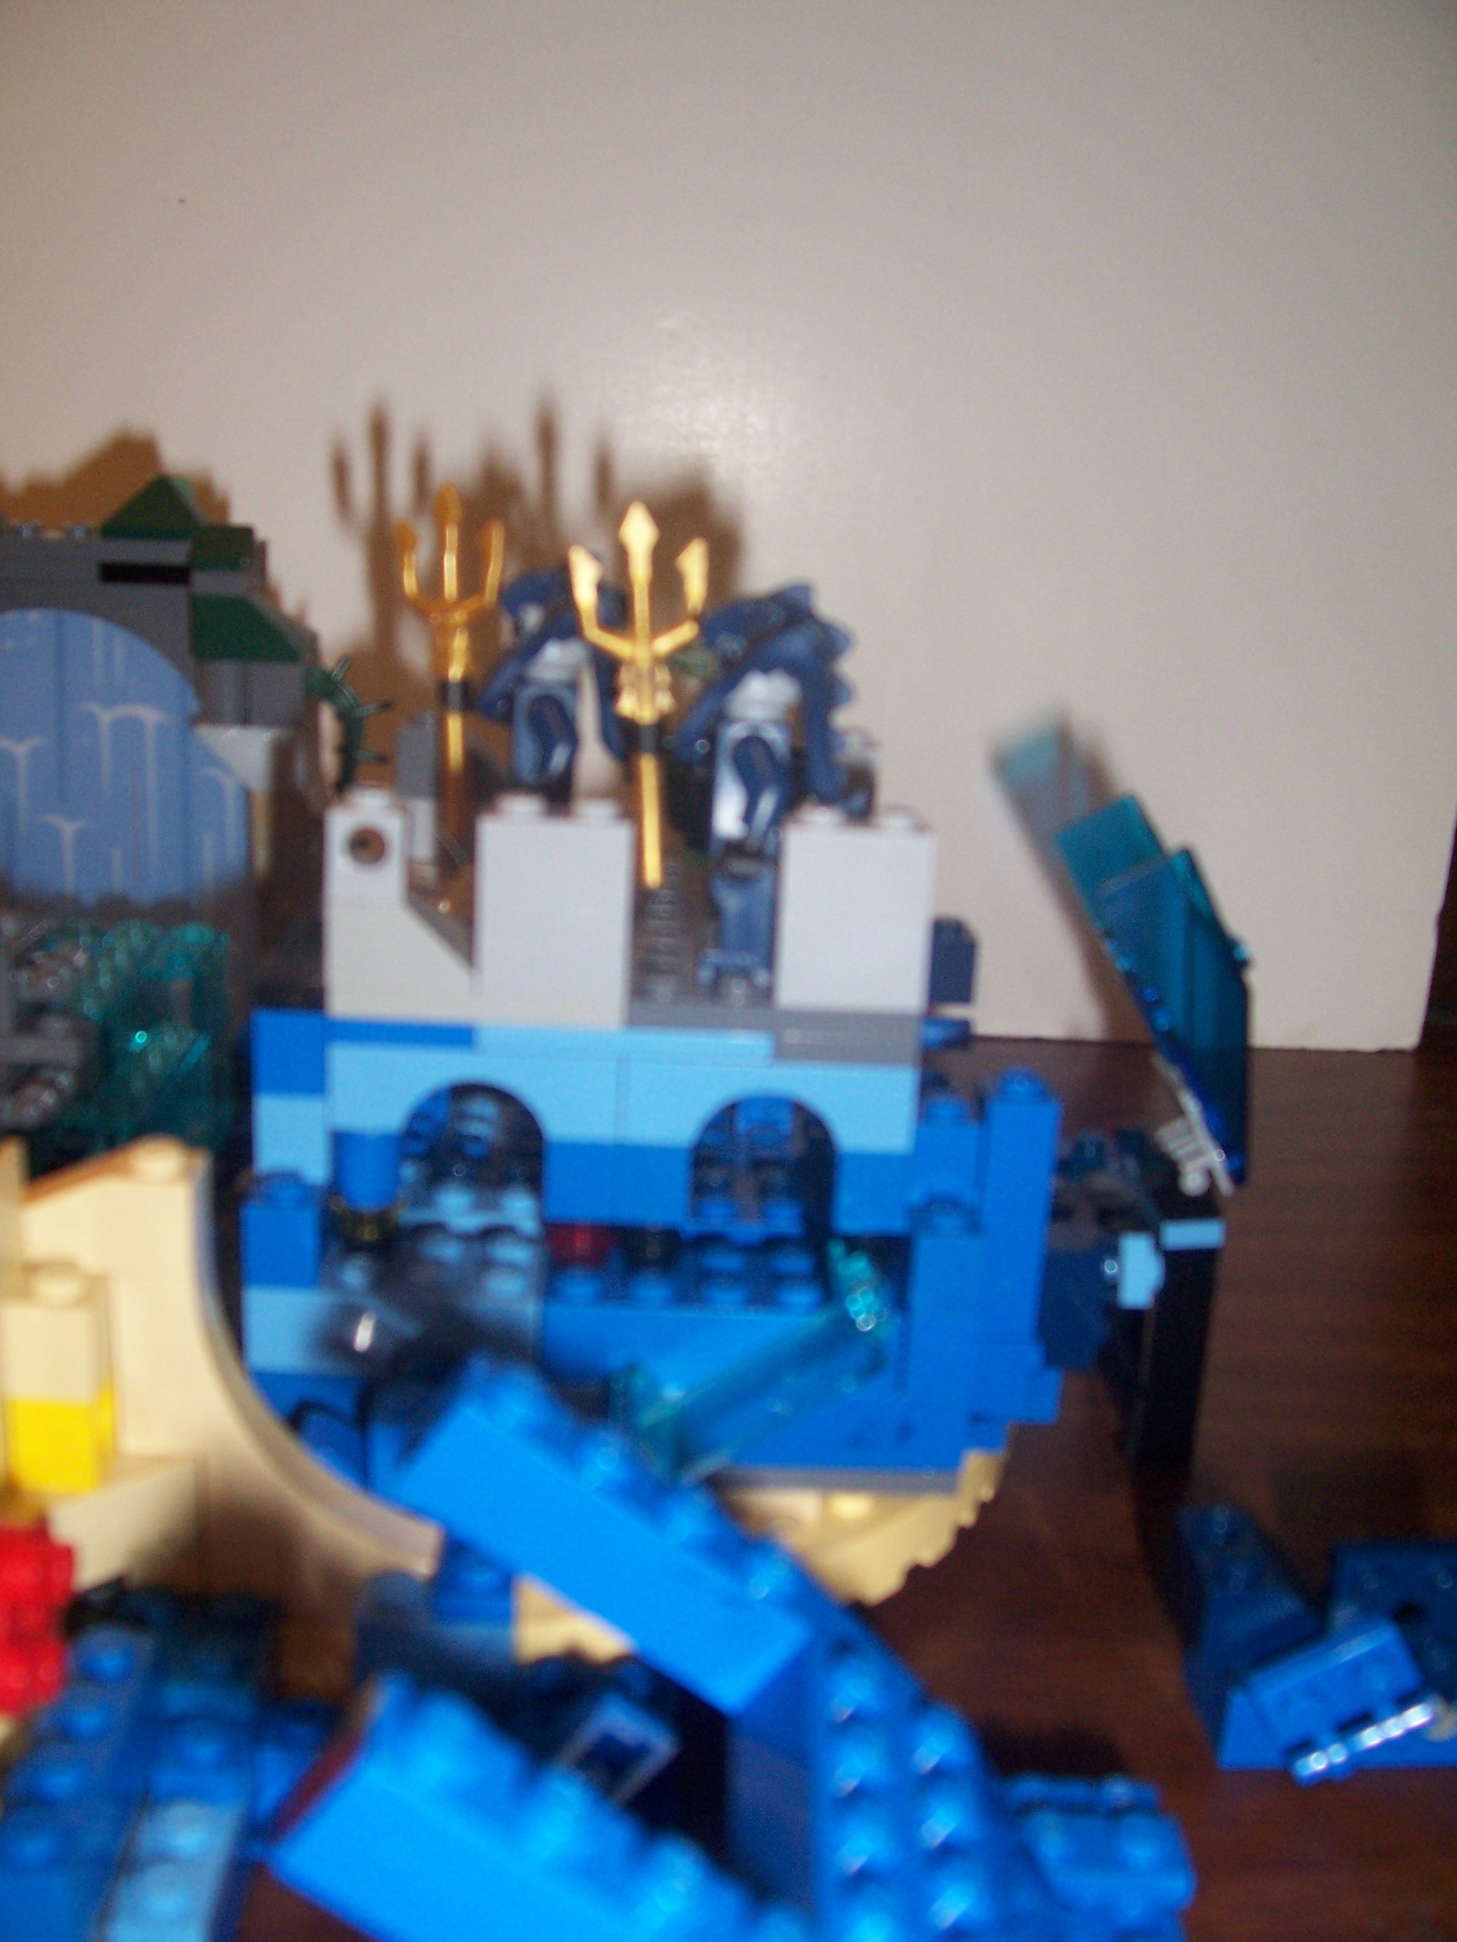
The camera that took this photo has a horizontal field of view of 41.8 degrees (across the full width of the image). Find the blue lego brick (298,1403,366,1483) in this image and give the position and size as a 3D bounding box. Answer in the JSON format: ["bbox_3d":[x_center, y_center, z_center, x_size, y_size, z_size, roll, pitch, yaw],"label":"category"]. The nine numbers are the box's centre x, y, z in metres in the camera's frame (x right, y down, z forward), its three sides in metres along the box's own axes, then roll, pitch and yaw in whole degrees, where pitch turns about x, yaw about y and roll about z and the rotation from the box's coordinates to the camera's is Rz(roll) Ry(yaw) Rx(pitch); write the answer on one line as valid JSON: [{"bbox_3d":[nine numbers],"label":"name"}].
[{"bbox_3d":[-0.040,0.049,0.204,0.008,0.010,0.008,2,15,-1],"label":"blue lego brick"}]

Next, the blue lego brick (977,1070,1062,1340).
[{"bbox_3d":[0.032,0.026,0.215,0.008,0.030,0.008,2,15,-1],"label":"blue lego brick"}]

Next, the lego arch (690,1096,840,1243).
[{"bbox_3d":[0.004,0.020,0.213,0.016,0.016,0.008,2,14,-2],"label":"lego arch"}]

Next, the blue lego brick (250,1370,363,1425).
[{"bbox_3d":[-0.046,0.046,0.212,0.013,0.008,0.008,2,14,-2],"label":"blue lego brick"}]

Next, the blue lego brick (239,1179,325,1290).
[{"bbox_3d":[-0.047,0.028,0.206,0.008,0.011,0.008,2,15,-1],"label":"blue lego brick"}]

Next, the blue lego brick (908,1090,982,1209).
[{"bbox_3d":[0.024,0.021,0.223,0.008,0.011,0.008,2,14,-2],"label":"blue lego brick"}]

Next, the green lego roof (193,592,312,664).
[{"bbox_3d":[-0.071,-0.051,0.284,0.016,0.010,0.009,2,14,-2],"label":"green lego roof"}]

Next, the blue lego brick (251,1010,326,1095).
[{"bbox_3d":[-0.047,0.008,0.209,0.008,0.010,0.008,2,15,-1],"label":"blue lego brick"}]

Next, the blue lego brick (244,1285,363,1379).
[{"bbox_3d":[-0.044,0.038,0.209,0.016,0.010,0.008,2,15,-1],"label":"blue lego brick"}]

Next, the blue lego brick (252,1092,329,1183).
[{"bbox_3d":[-0.048,0.017,0.212,0.008,0.010,0.008,2,14,-2],"label":"blue lego brick"}]

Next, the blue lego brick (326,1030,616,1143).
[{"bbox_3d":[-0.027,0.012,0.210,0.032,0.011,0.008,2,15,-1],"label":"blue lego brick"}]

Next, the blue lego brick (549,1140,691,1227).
[{"bbox_3d":[-0.012,0.022,0.213,0.016,0.010,0.008,2,15,-1],"label":"blue lego brick"}]

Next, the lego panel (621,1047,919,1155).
[{"bbox_3d":[0.004,0.013,0.211,0.032,0.011,0.008,2,14,-2],"label":"lego panel"}]

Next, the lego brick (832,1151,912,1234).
[{"bbox_3d":[0.016,0.023,0.214,0.008,0.010,0.008,2,15,-1],"label":"lego brick"}]

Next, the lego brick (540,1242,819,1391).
[{"bbox_3d":[-0.005,0.038,0.214,0.032,0.011,0.016,2,14,-2],"label":"lego brick"}]

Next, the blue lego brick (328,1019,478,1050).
[{"bbox_3d":[-0.035,0.006,0.209,0.016,0.003,0.008,2,15,-1],"label":"blue lego brick"}]

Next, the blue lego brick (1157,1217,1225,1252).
[{"bbox_3d":[0.058,0.032,0.246,0.008,0.004,0.008,1,14,-8],"label":"blue lego brick"}]

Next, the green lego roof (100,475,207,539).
[{"bbox_3d":[-0.088,-0.071,0.294,0.016,0.010,0.009,2,14,-2],"label":"green lego roof"}]

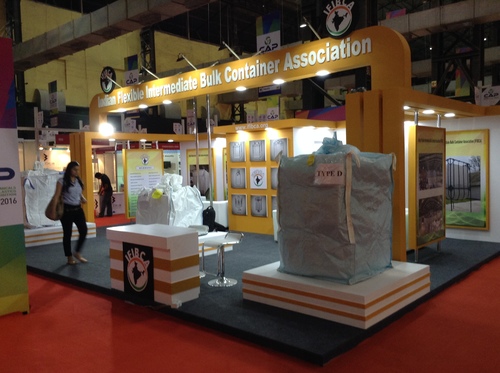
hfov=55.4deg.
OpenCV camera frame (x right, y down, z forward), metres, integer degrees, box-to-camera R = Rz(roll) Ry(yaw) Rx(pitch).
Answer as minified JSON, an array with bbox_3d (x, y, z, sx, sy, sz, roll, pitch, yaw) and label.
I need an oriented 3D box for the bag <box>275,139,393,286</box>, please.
[{"bbox_3d":[0.948,0.203,5.319,0.955,1.474,0.924,1,4,43],"label":"bag"}]

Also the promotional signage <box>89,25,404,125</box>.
[{"bbox_3d":[-0.888,-1.759,8.752,7.928,0.781,0.205,1,4,43],"label":"promotional signage"}]

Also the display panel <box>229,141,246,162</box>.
[{"bbox_3d":[-0.282,-0.755,10.533,0.446,0.448,0.041,1,4,43],"label":"display panel"}]

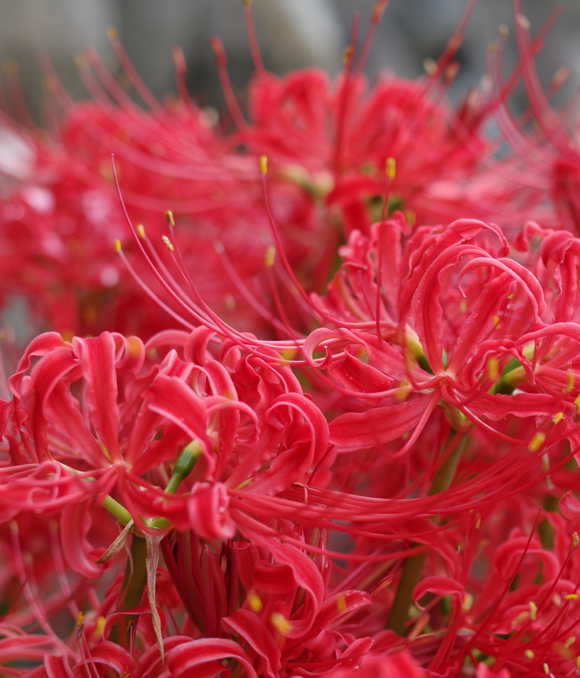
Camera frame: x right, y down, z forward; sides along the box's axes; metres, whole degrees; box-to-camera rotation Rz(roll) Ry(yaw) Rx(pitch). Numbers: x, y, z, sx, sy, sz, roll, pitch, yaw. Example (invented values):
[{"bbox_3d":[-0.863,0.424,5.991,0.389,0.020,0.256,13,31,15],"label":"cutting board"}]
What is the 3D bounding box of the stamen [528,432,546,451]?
[{"bbox_3d":[0.056,0.023,0.335,0.002,0.004,0.002,32,0,0],"label":"stamen"}]

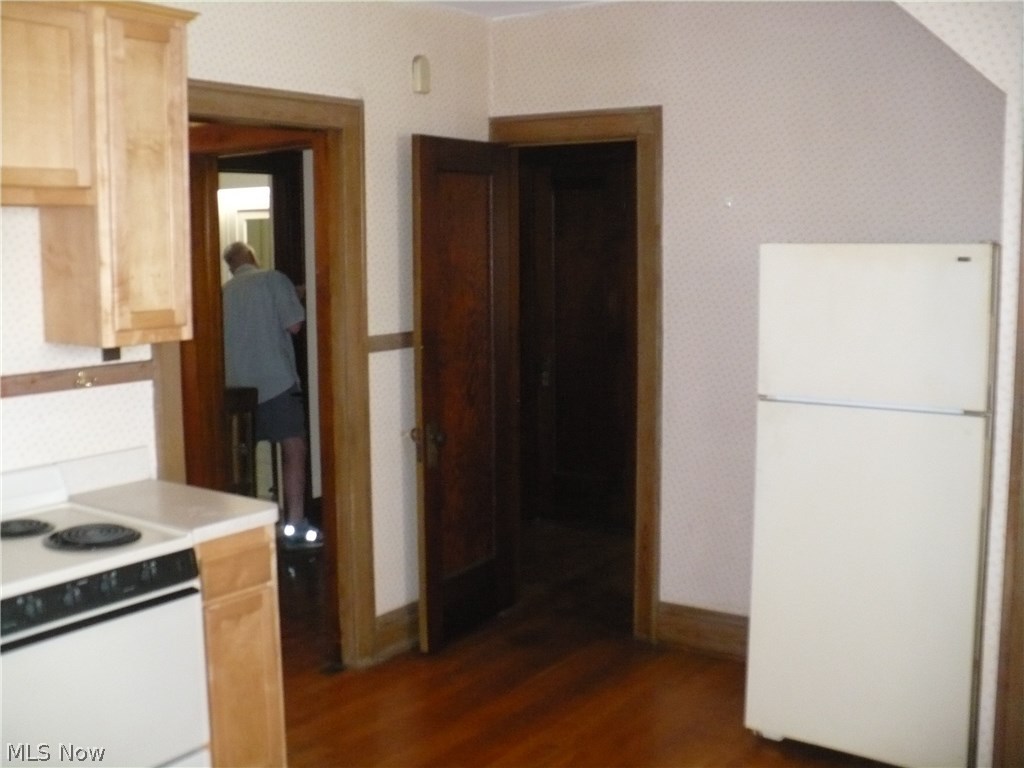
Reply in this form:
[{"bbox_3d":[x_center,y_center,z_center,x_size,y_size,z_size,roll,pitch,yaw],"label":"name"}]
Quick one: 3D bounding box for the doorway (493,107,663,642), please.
[{"bbox_3d":[0.255,-0.033,4.643,0.820,2.185,0.040,5,9,34],"label":"doorway"}]

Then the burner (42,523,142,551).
[{"bbox_3d":[-1.039,0.375,2.722,0.226,0.022,0.226,0,7,0],"label":"burner"}]

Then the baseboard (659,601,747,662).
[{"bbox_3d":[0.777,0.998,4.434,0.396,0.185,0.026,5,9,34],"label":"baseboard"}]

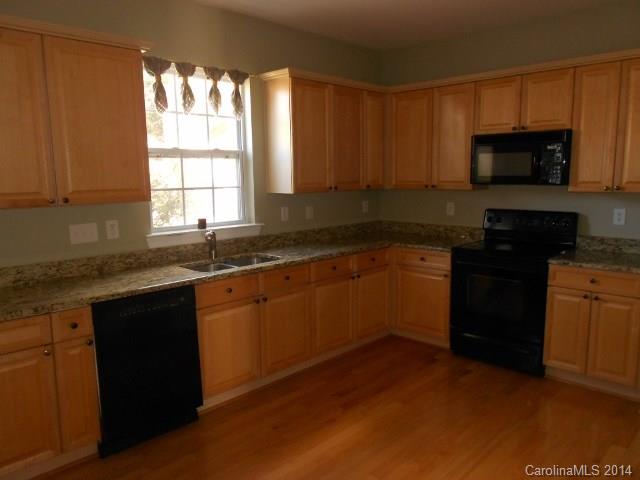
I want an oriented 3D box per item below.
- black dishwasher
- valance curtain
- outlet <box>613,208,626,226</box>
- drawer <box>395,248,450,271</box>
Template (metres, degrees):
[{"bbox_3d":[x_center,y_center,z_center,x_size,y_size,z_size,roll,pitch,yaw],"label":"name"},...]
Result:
[{"bbox_3d":[-1.177,0.710,2.986,0.605,0.867,0.611,7,11,44],"label":"black dishwasher"},{"bbox_3d":[-0.861,-1.081,3.500,0.080,0.357,0.895,7,11,44],"label":"valance curtain"},{"bbox_3d":[2.269,-0.175,3.644,0.076,0.120,0.018,7,11,44],"label":"outlet"},{"bbox_3d":[1.052,0.150,4.350,0.523,0.154,0.474,7,11,44],"label":"drawer"}]

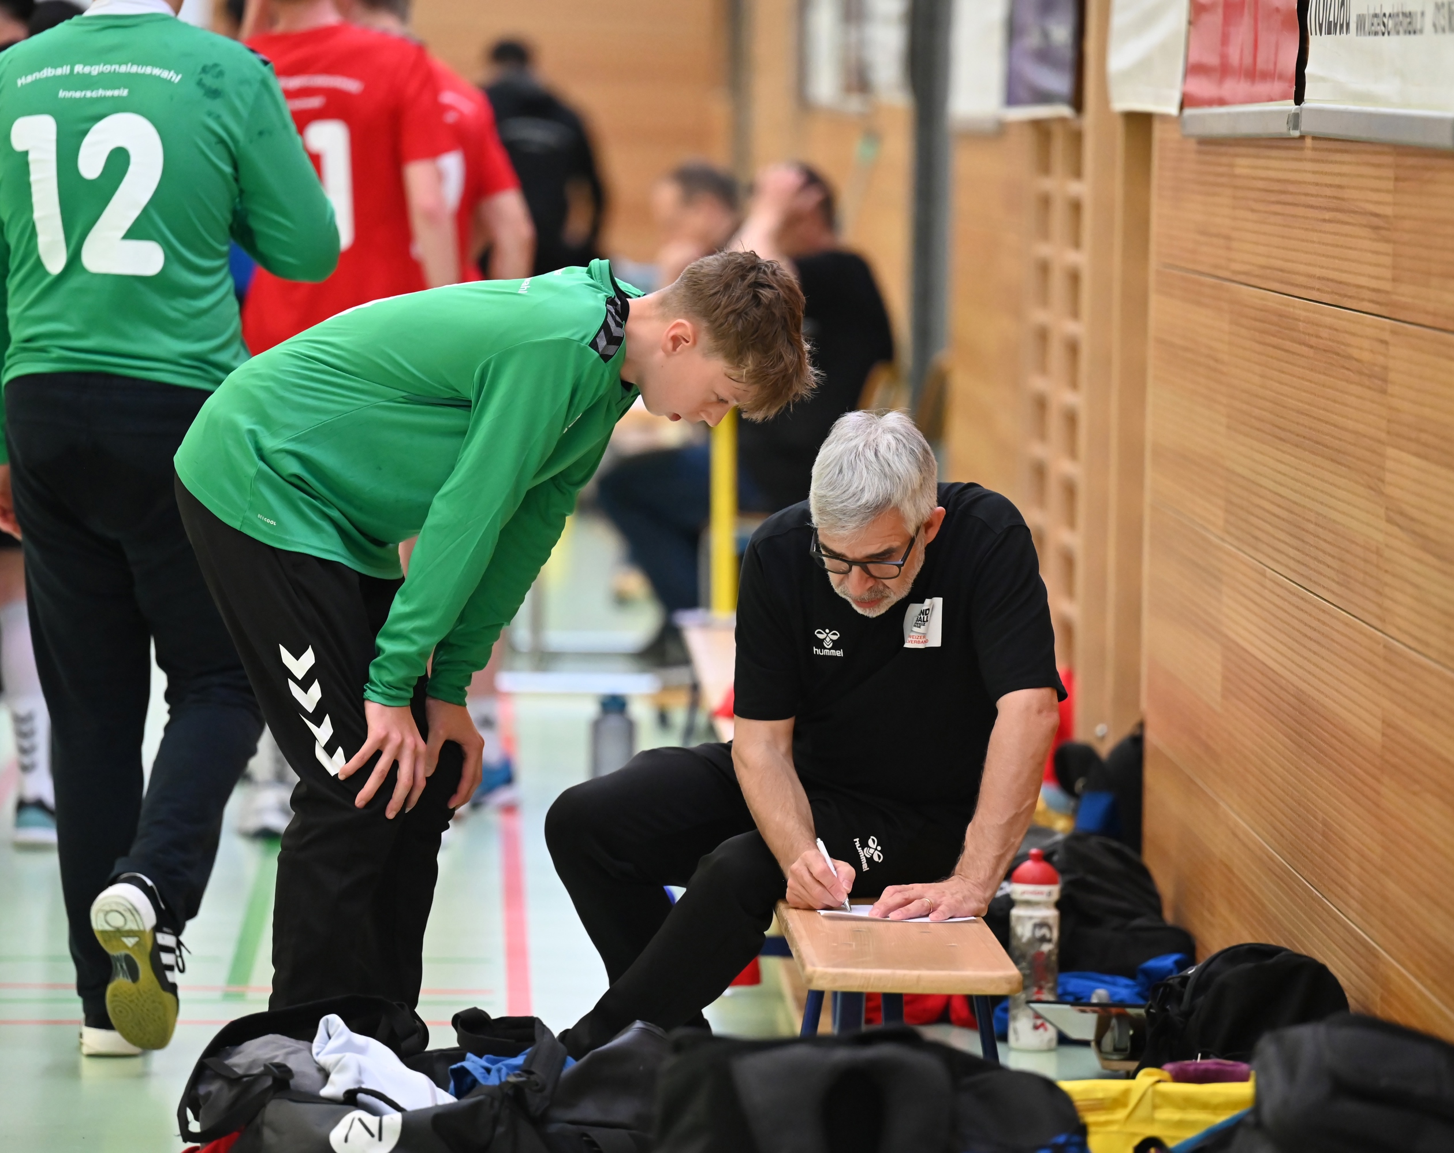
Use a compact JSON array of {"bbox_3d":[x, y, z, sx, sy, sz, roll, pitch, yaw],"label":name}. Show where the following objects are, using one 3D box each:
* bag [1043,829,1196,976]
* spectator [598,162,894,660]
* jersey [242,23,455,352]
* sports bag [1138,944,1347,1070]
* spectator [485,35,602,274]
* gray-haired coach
[{"bbox_3d":[0.592,0.528,14.900,0.280,0.270,0.360,1,3,0],"label":"bag"},{"bbox_3d":[0.049,-0.412,24.200,0.760,1.250,0.520,1,3,-1],"label":"spectator"},{"bbox_3d":[-0.752,-0.705,18.200,0.460,0.700,0.300,1,3,14],"label":"jersey"},{"bbox_3d":[0.675,0.624,12.600,0.240,0.300,0.300,0,3,-12],"label":"sports bag"},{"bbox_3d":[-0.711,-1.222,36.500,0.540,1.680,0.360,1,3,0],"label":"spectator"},{"bbox_3d":[0.104,0.272,12.800,0.600,0.970,0.680,1,3,14],"label":"gray-haired coach"}]

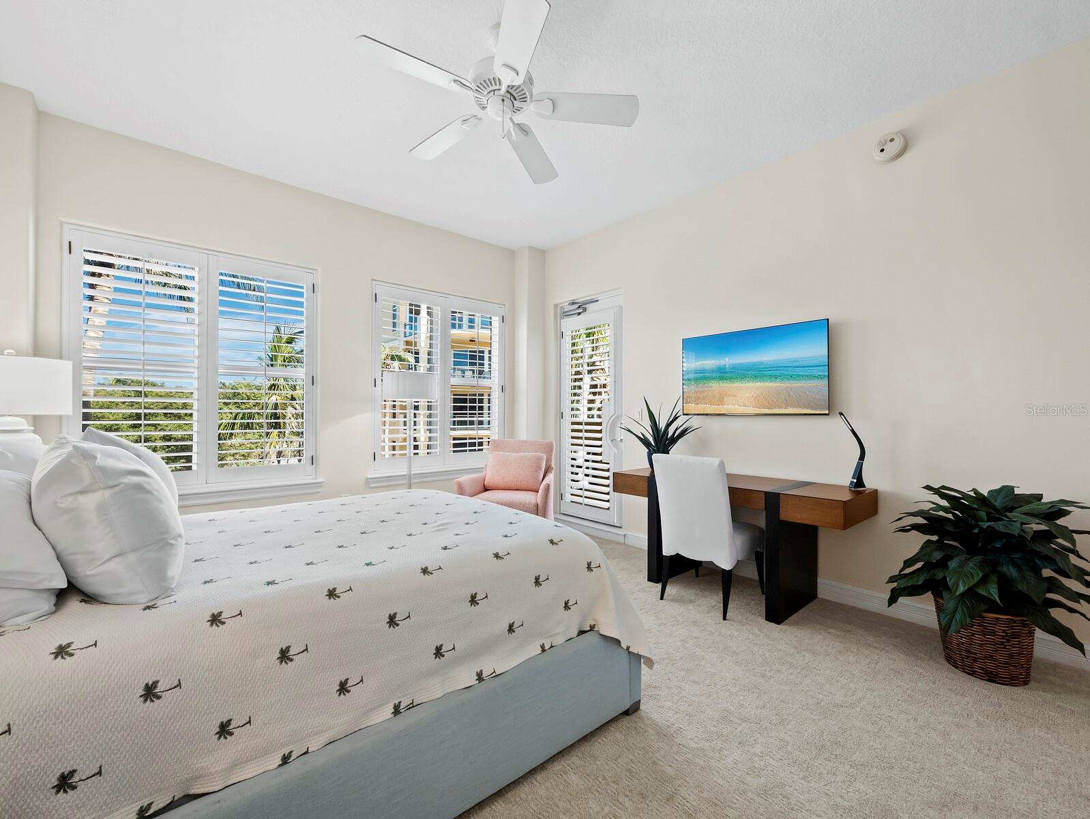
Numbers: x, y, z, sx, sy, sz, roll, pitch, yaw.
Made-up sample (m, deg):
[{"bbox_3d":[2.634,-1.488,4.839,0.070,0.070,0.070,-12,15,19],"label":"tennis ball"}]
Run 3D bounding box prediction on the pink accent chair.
[{"bbox_3d":[-0.335,0.782,4.112,0.800,0.940,0.800,0,-1,15],"label":"pink accent chair"}]

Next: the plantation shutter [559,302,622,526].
[{"bbox_3d":[0.445,0.064,4.437,0.060,2.075,0.808,1,-1,-43],"label":"plantation shutter"}]

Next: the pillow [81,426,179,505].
[{"bbox_3d":[-1.651,0.314,1.727,0.260,0.500,0.520,-30,19,-38],"label":"pillow"}]

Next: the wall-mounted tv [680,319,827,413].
[{"bbox_3d":[1.478,-0.263,3.200,0.050,0.614,1.038,1,-1,-43],"label":"wall-mounted tv"}]

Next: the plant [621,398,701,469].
[{"bbox_3d":[0.889,0.206,3.426,0.540,0.570,0.560,0,-1,0],"label":"plant"}]

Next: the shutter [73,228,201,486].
[{"bbox_3d":[-2.612,-0.284,2.862,0.642,1.610,0.060,0,-1,-41],"label":"shutter"}]

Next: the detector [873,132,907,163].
[{"bbox_3d":[2.046,-1.562,2.623,0.055,0.145,0.145,1,-1,-43],"label":"detector"}]

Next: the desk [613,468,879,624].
[{"bbox_3d":[1.263,0.864,3.048,0.567,0.753,1.523,0,-1,-41],"label":"desk"}]

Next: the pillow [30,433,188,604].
[{"bbox_3d":[-1.326,0.315,1.360,0.260,0.500,0.520,-30,19,-38],"label":"pillow"}]

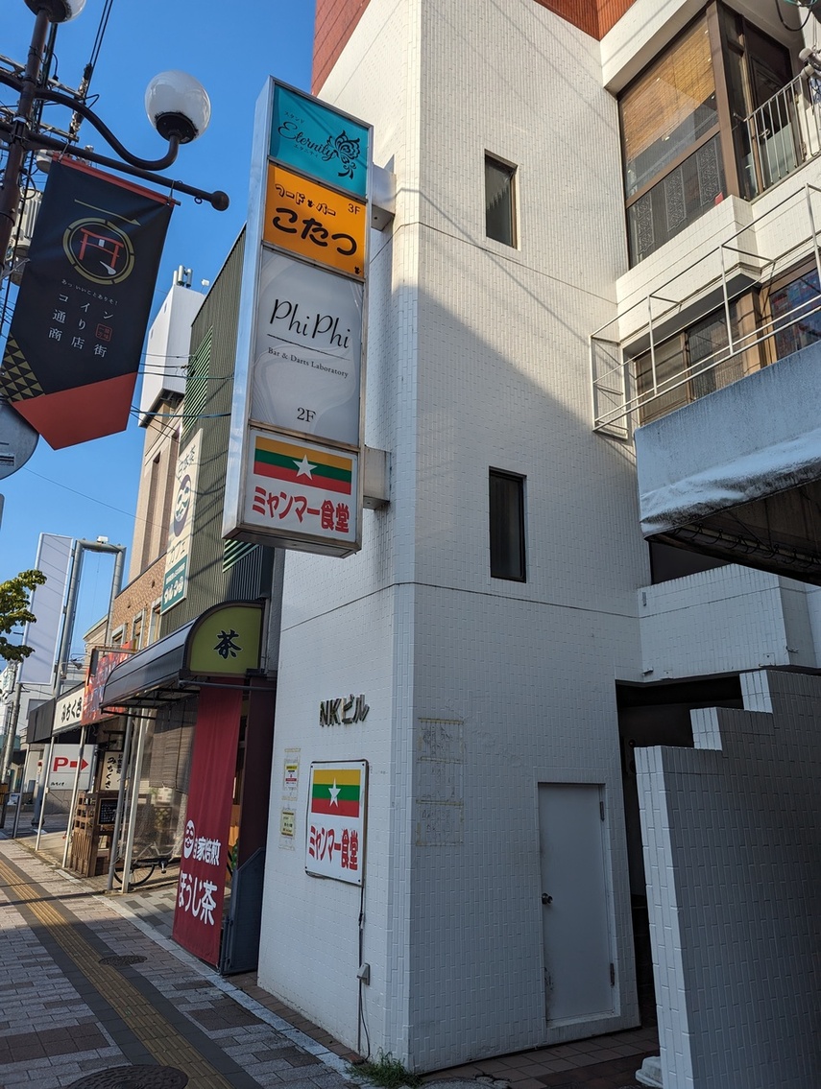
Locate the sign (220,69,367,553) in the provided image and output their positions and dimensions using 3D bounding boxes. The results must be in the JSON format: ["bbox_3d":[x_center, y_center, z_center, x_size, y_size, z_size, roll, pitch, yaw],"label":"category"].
[{"bbox_3d":[-0.878,-1.988,6.378,1.016,4.170,0.325,11,-20,-28],"label":"sign"}]

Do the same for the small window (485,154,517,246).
[{"bbox_3d":[0.878,-3.375,7.470,0.410,1.030,0.090,11,-20,-28],"label":"small window"}]

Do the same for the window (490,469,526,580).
[{"bbox_3d":[0.819,-0.154,6.462,0.405,0.980,0.090,11,-20,-28],"label":"window"}]

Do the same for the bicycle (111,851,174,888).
[{"bbox_3d":[-4.142,5.257,12.946,1.780,1.050,0.560,13,-21,-33],"label":"bicycle"}]

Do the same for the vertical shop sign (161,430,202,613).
[{"bbox_3d":[-3.715,-0.340,12.367,0.100,2.830,1.380,11,-20,-30],"label":"vertical shop sign"}]

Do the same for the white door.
[{"bbox_3d":[1.269,2.731,5.870,0.700,1.660,0.080,11,-20,-28],"label":"white door"}]

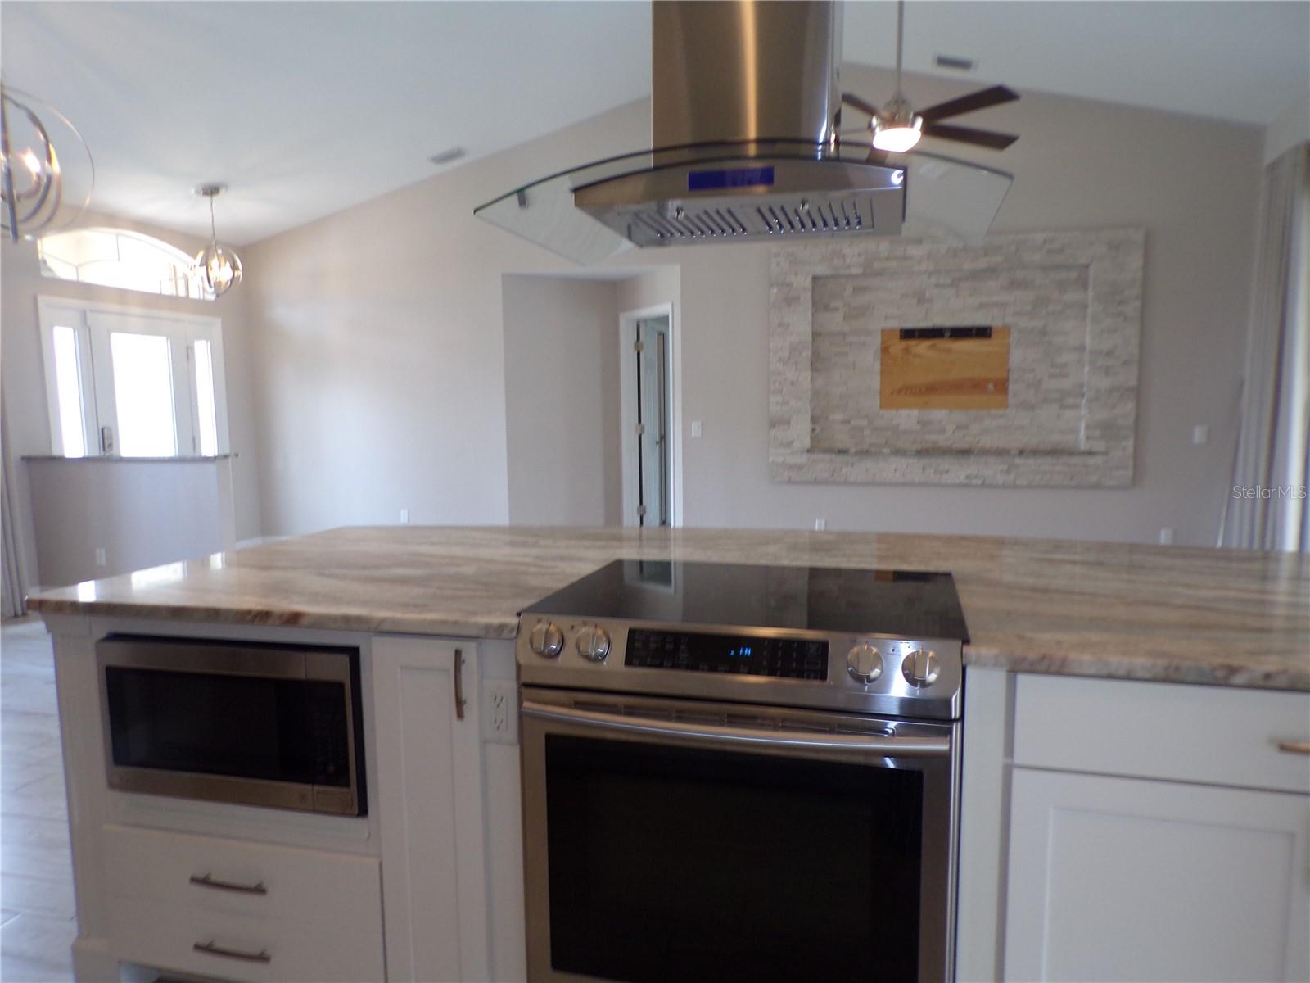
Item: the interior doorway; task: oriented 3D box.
[{"bbox_3d":[-0.032,-0.500,7.874,0.130,2.130,0.920,-4,6,-29],"label":"interior doorway"}]

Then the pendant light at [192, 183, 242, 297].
[{"bbox_3d":[-3.297,-1.879,6.818,0.360,0.820,0.360,1,6,15],"label":"pendant light"}]

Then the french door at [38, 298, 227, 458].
[{"bbox_3d":[-4.074,-0.380,7.269,0.120,2.120,1.760,1,6,15],"label":"french door"}]

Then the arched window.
[{"bbox_3d":[-4.096,-1.802,7.120,0.120,0.460,1.680,1,6,15],"label":"arched window"}]

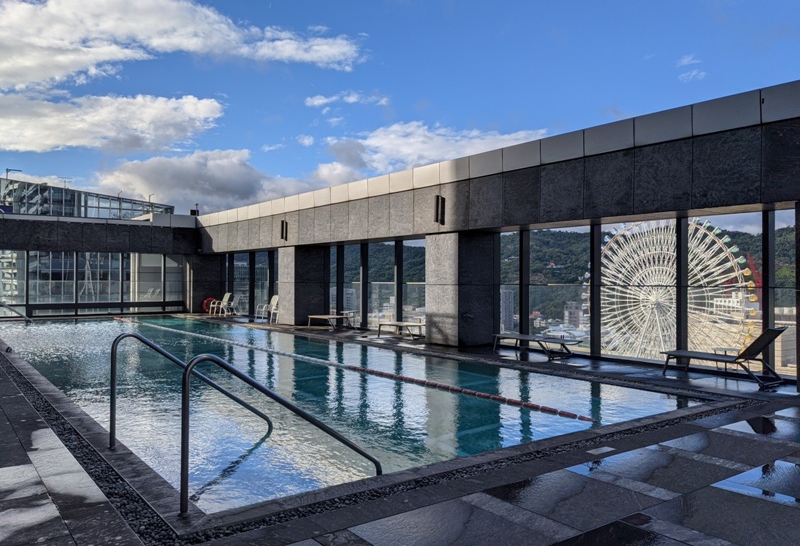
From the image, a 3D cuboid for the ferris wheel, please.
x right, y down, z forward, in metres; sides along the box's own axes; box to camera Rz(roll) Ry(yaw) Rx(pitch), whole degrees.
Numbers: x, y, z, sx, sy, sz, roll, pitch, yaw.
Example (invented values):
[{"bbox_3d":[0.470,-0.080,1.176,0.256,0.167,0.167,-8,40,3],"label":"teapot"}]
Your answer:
[{"bbox_3d":[99.300,11.900,239.600,13.000,74.000,72.000,1,-1,-36],"label":"ferris wheel"}]

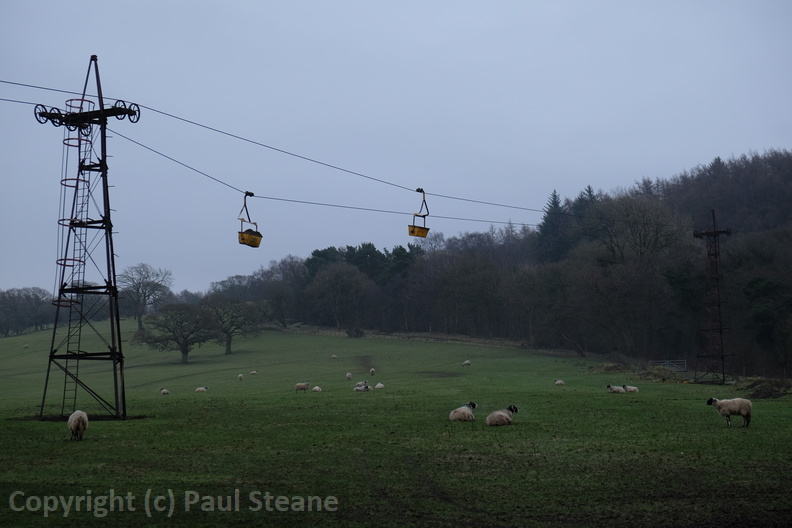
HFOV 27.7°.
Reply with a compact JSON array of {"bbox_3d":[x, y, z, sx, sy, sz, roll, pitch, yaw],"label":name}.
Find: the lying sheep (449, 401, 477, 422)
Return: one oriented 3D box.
[{"bbox_3d":[1.949,4.280,46.500,0.500,0.570,0.980,-4,-5,41],"label":"lying sheep"}]

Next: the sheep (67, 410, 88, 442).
[{"bbox_3d":[-7.683,3.909,38.800,0.480,0.720,1.100,0,-4,-18],"label":"sheep"}]

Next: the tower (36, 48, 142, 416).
[{"bbox_3d":[-10.315,-0.965,54.400,3.000,12.200,3.000,-3,-4,28],"label":"tower"}]

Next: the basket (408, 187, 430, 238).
[{"bbox_3d":[1.064,-2.258,71.800,0.600,2.200,1.100,-3,-4,28],"label":"basket"}]

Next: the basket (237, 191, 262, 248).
[{"bbox_3d":[-5.814,-1.782,64.300,0.600,2.250,1.100,-3,-4,28],"label":"basket"}]

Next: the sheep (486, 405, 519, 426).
[{"bbox_3d":[2.838,4.057,43.000,0.500,0.580,1.020,-4,-5,43],"label":"sheep"}]

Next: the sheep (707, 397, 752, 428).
[{"bbox_3d":[8.270,3.690,39.800,1.140,0.740,0.420,-2,-4,10],"label":"sheep"}]

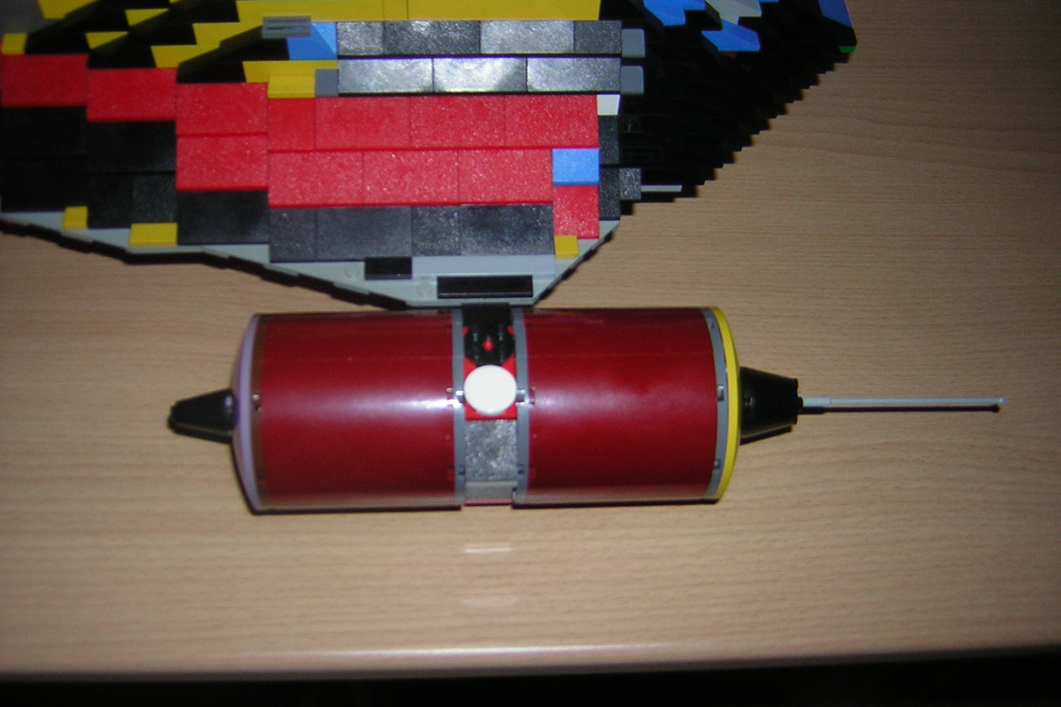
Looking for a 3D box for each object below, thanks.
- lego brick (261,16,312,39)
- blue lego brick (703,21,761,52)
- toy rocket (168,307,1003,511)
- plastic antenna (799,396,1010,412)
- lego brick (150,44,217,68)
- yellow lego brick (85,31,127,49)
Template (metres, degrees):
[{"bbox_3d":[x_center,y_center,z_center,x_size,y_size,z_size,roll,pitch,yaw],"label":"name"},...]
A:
[{"bbox_3d":[-0.079,-0.106,0.358,0.016,0.003,0.008,-1,60,-4],"label":"lego brick"},{"bbox_3d":[0.073,-0.118,0.407,0.024,0.010,0.008,-1,58,-3],"label":"blue lego brick"},{"bbox_3d":[0.020,0.018,0.367,0.278,0.066,0.065,0,58,-2],"label":"toy rocket"},{"bbox_3d":[0.123,0.016,0.371,0.076,0.004,0.004,0,58,-5],"label":"plastic antenna"},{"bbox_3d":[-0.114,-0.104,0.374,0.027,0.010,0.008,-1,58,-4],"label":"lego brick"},{"bbox_3d":[-0.142,-0.109,0.377,0.017,0.010,0.008,-1,58,-4],"label":"yellow lego brick"}]

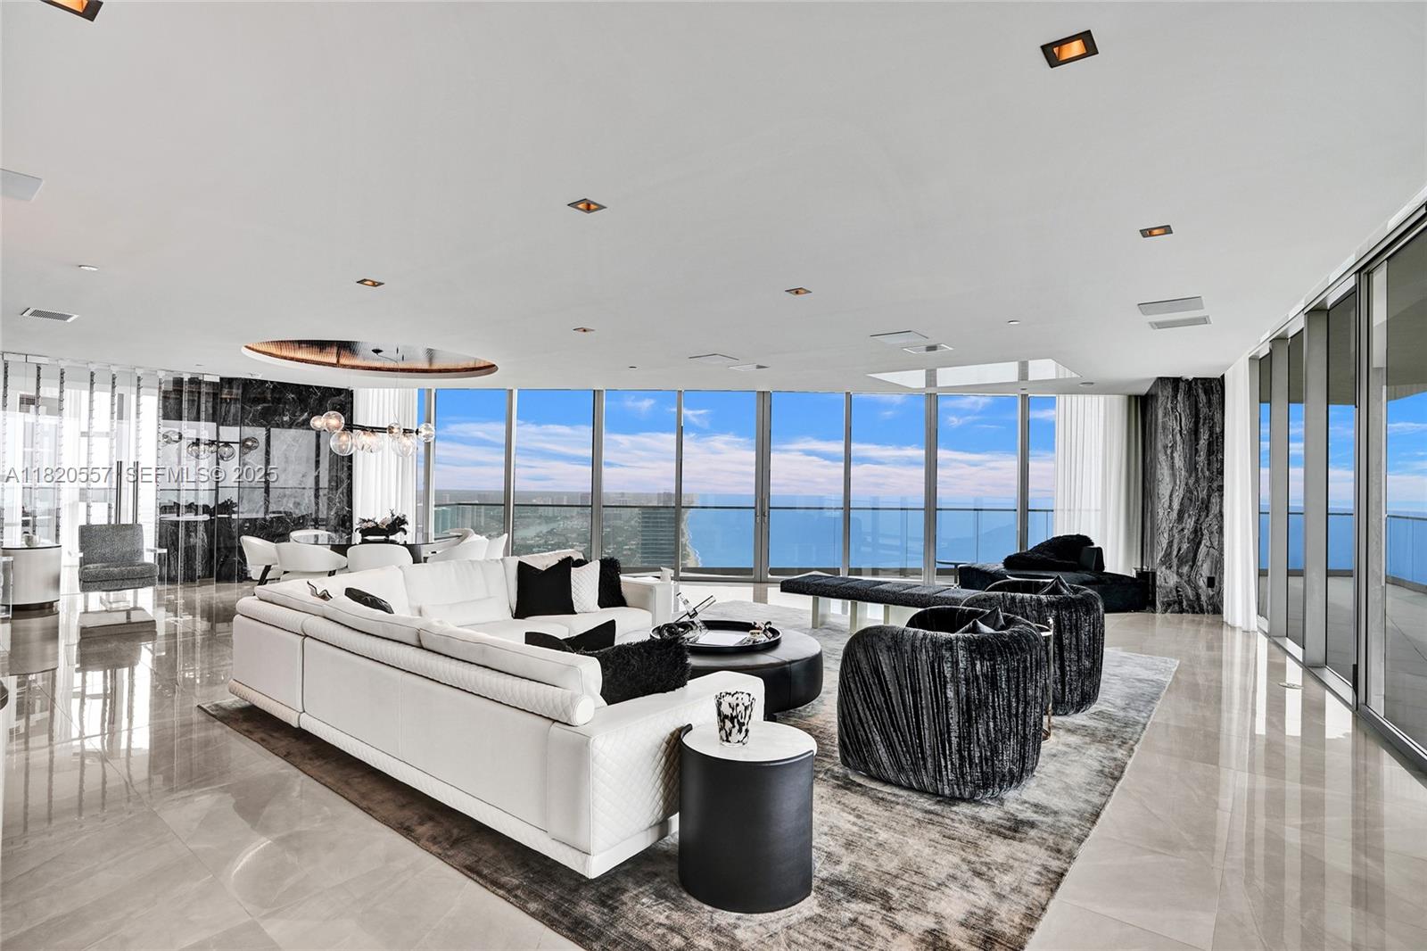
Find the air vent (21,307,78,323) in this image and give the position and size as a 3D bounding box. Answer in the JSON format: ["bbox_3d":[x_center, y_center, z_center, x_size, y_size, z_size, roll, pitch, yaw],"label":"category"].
[{"bbox_3d":[-5.460,-1.316,5.875,0.440,0.030,0.300,1,0,38],"label":"air vent"}]

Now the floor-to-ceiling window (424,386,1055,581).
[{"bbox_3d":[0.262,0.160,10.749,9.541,2.822,0.200,1,-1,3],"label":"floor-to-ceiling window"}]

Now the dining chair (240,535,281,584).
[{"bbox_3d":[-4.756,1.058,7.678,0.620,0.780,0.600,0,-1,39],"label":"dining chair"}]

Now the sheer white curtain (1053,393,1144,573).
[{"bbox_3d":[5.561,0.248,10.359,1.231,2.822,0.200,1,-1,2],"label":"sheer white curtain"}]

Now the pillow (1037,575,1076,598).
[{"bbox_3d":[2.287,0.902,4.807,0.170,0.420,0.430,18,8,29],"label":"pillow"}]

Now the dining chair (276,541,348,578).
[{"bbox_3d":[-4.037,1.045,7.113,0.610,0.780,0.590,1,0,20],"label":"dining chair"}]

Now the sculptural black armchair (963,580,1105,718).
[{"bbox_3d":[2.174,1.151,4.918,0.875,0.740,0.870,1,0,38],"label":"sculptural black armchair"}]

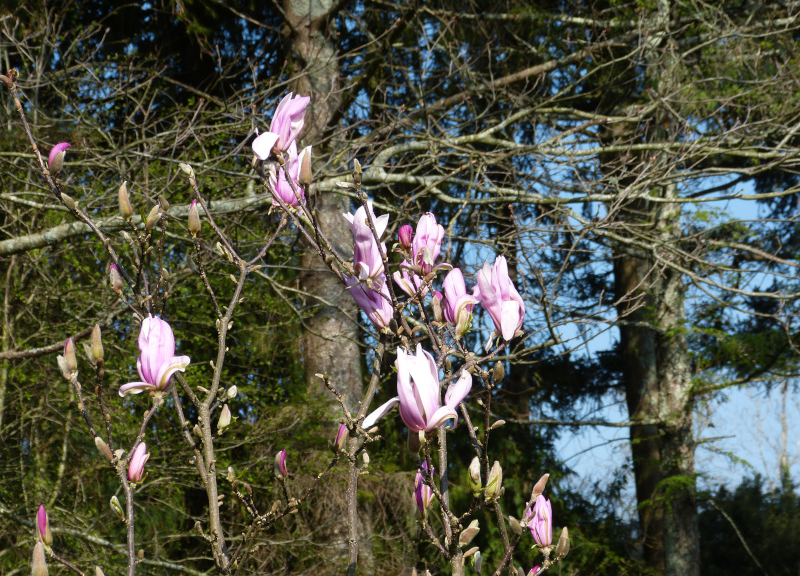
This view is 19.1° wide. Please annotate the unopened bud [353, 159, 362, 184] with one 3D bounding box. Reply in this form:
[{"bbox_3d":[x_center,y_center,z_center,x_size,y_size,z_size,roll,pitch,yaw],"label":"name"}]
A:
[{"bbox_3d":[-0.049,-0.135,2.750,0.010,0.030,0.010,-5,-3,0],"label":"unopened bud"}]

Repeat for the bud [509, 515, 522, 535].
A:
[{"bbox_3d":[0.129,0.264,2.650,0.011,0.026,0.011,-29,-3,0],"label":"bud"}]

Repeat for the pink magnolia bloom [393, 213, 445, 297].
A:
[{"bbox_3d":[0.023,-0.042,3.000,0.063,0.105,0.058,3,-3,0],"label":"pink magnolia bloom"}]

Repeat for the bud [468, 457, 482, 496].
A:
[{"bbox_3d":[0.085,0.210,2.650,0.015,0.044,0.015,-1,-3,0],"label":"bud"}]

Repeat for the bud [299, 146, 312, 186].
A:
[{"bbox_3d":[-0.110,-0.142,2.780,0.015,0.047,0.015,6,-3,0],"label":"bud"}]

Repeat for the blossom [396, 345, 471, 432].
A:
[{"bbox_3d":[0.039,0.112,2.660,0.085,0.097,0.076,-2,-3,0],"label":"blossom"}]

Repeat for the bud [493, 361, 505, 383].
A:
[{"bbox_3d":[0.115,0.098,2.780,0.013,0.026,0.013,2,-3,0],"label":"bud"}]

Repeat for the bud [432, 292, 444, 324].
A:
[{"bbox_3d":[0.045,0.022,2.750,0.013,0.038,0.013,-2,-3,0],"label":"bud"}]

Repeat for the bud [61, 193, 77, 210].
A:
[{"bbox_3d":[-0.418,-0.109,3.000,0.013,0.026,0.013,-42,-3,0],"label":"bud"}]

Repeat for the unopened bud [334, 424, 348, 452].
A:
[{"bbox_3d":[-0.074,0.190,3.000,0.015,0.035,0.015,12,-3,0],"label":"unopened bud"}]

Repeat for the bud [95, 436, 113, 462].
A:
[{"bbox_3d":[-0.338,0.184,2.720,0.013,0.032,0.013,-30,-3,0],"label":"bud"}]

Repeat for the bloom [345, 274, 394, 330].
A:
[{"bbox_3d":[-0.039,0.018,3.020,0.047,0.085,0.048,-30,-3,0],"label":"bloom"}]

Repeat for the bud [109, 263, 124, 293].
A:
[{"bbox_3d":[-0.334,-0.010,2.800,0.015,0.036,0.015,-18,-3,0],"label":"bud"}]

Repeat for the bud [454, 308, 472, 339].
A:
[{"bbox_3d":[0.071,0.041,2.720,0.015,0.036,0.015,11,-3,0],"label":"bud"}]

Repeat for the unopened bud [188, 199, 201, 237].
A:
[{"bbox_3d":[-0.237,-0.081,2.750,0.014,0.044,0.014,2,-3,0],"label":"unopened bud"}]

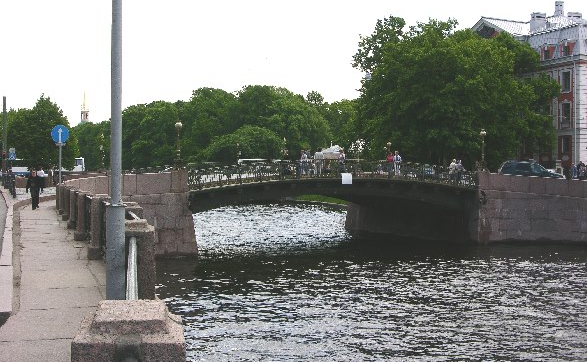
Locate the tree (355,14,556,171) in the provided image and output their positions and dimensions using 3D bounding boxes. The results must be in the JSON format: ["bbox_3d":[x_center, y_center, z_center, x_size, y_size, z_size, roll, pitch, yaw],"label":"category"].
[{"bbox_3d":[16.152,-7.971,84.000,20.210,16.460,17.000,0,1,0],"label":"tree"}]

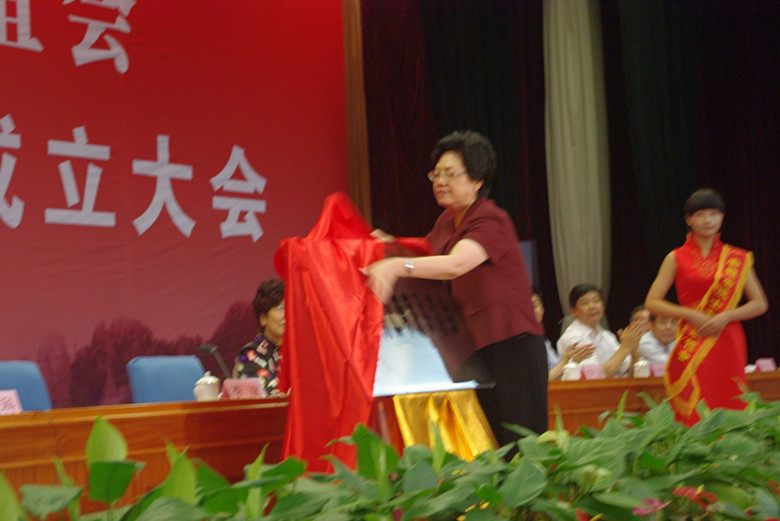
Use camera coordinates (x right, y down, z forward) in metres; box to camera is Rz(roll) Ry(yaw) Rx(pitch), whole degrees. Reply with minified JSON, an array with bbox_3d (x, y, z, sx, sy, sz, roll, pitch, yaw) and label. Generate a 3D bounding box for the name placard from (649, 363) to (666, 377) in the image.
[{"bbox_3d":[1.534,0.621,9.200,0.057,0.077,0.205,-6,-5,38],"label":"name placard"}]

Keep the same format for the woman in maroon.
[{"bbox_3d":[0.258,0.389,5.344,0.580,1.640,0.520,-1,-4,-22],"label":"woman in maroon"}]

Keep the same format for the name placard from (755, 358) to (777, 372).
[{"bbox_3d":[2.355,0.659,10.200,0.057,0.077,0.205,-6,-5,38],"label":"name placard"}]

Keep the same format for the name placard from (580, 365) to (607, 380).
[{"bbox_3d":[1.089,0.601,8.700,0.057,0.077,0.205,-6,-5,38],"label":"name placard"}]

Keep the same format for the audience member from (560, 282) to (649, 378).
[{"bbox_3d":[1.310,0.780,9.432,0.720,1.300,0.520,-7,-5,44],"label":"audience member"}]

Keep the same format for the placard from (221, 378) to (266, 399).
[{"bbox_3d":[-0.581,0.511,6.450,0.057,0.077,0.205,-6,-5,38],"label":"placard"}]

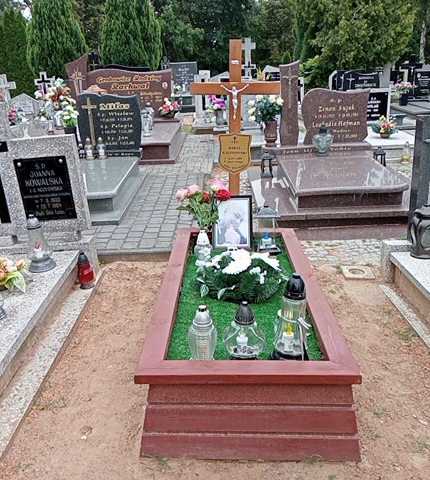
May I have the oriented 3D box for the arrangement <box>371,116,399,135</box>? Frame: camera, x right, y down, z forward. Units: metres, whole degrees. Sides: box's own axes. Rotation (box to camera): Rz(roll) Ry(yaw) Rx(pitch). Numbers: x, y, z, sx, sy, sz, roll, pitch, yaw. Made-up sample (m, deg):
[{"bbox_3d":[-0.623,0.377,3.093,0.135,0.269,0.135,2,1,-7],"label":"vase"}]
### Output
[{"bbox_3d":[2.988,-1.986,9.100,0.470,0.380,0.400,-1,18,0],"label":"arrangement"}]

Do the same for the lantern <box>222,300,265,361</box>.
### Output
[{"bbox_3d":[0.119,0.363,2.090,0.171,0.245,0.171,-1,17,0],"label":"lantern"}]

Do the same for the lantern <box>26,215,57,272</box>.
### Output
[{"bbox_3d":[-1.183,0.011,3.439,0.185,0.365,0.185,-6,20,0],"label":"lantern"}]

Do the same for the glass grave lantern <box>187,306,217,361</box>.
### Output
[{"bbox_3d":[-0.051,0.365,2.022,0.116,0.244,0.116,-2,18,0],"label":"glass grave lantern"}]

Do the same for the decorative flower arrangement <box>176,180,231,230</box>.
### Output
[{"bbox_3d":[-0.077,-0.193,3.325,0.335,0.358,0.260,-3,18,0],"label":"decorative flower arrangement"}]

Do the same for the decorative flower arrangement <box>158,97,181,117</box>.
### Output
[{"bbox_3d":[-0.722,-2.140,8.300,0.380,0.360,0.340,-1,17,0],"label":"decorative flower arrangement"}]

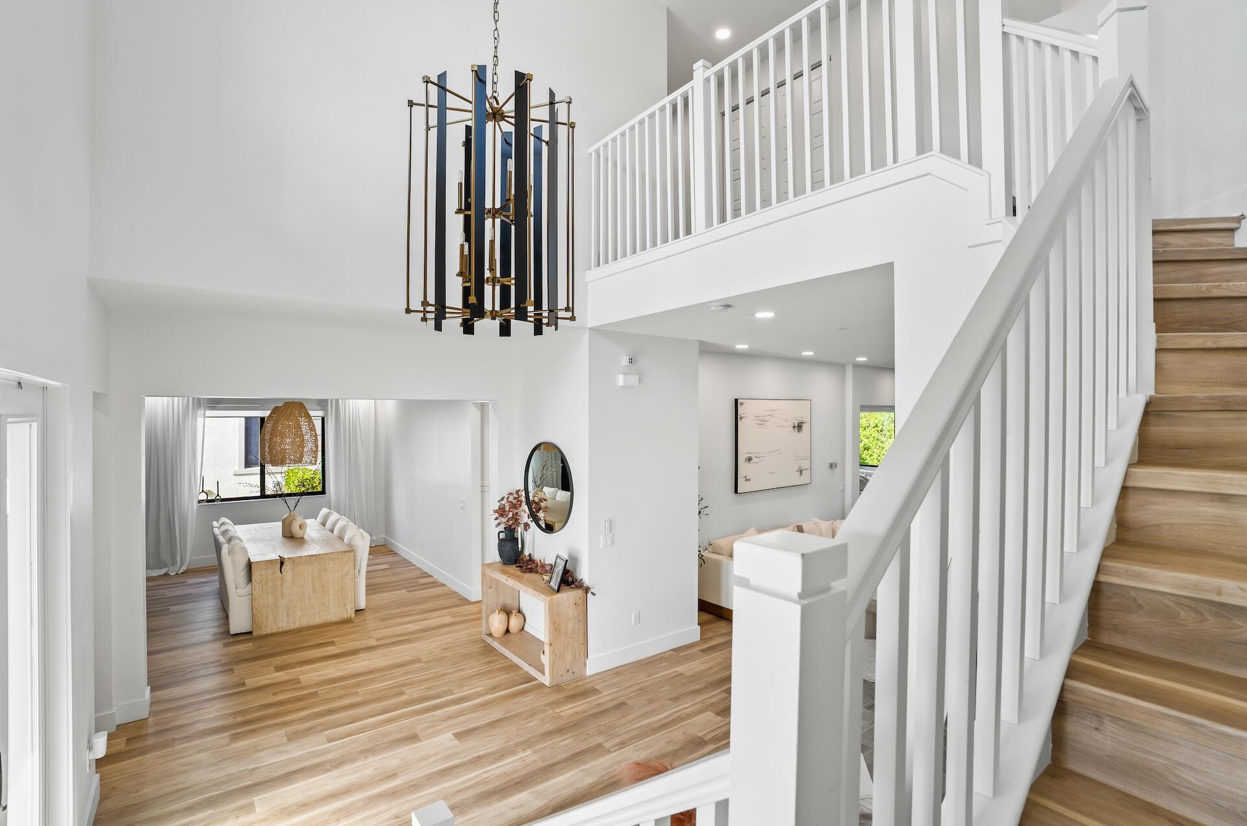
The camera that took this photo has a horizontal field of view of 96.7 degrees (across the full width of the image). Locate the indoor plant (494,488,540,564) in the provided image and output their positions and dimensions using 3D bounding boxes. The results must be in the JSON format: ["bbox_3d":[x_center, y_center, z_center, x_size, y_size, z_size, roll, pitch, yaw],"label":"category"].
[{"bbox_3d":[-1.103,1.169,5.730,0.420,0.790,0.460,0,0,0],"label":"indoor plant"}]

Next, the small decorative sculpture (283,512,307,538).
[{"bbox_3d":[-4.172,1.427,7.040,0.300,0.330,0.200,0,0,-38],"label":"small decorative sculpture"}]

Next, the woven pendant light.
[{"bbox_3d":[-4.006,0.258,6.720,0.620,0.785,0.620,0,0,-37],"label":"woven pendant light"}]

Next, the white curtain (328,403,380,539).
[{"bbox_3d":[-4.589,1.020,9.383,0.800,2.620,0.170,0,0,-33],"label":"white curtain"}]

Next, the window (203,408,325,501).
[{"bbox_3d":[-5.727,0.665,8.817,1.780,1.420,0.100,0,0,-33],"label":"window"}]

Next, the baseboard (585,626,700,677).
[{"bbox_3d":[0.235,2.265,5.324,1.360,0.150,0.018,0,0,-35],"label":"baseboard"}]

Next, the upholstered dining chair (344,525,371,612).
[{"bbox_3d":[-3.444,1.875,6.674,0.620,0.930,0.560,0,0,-37],"label":"upholstered dining chair"}]

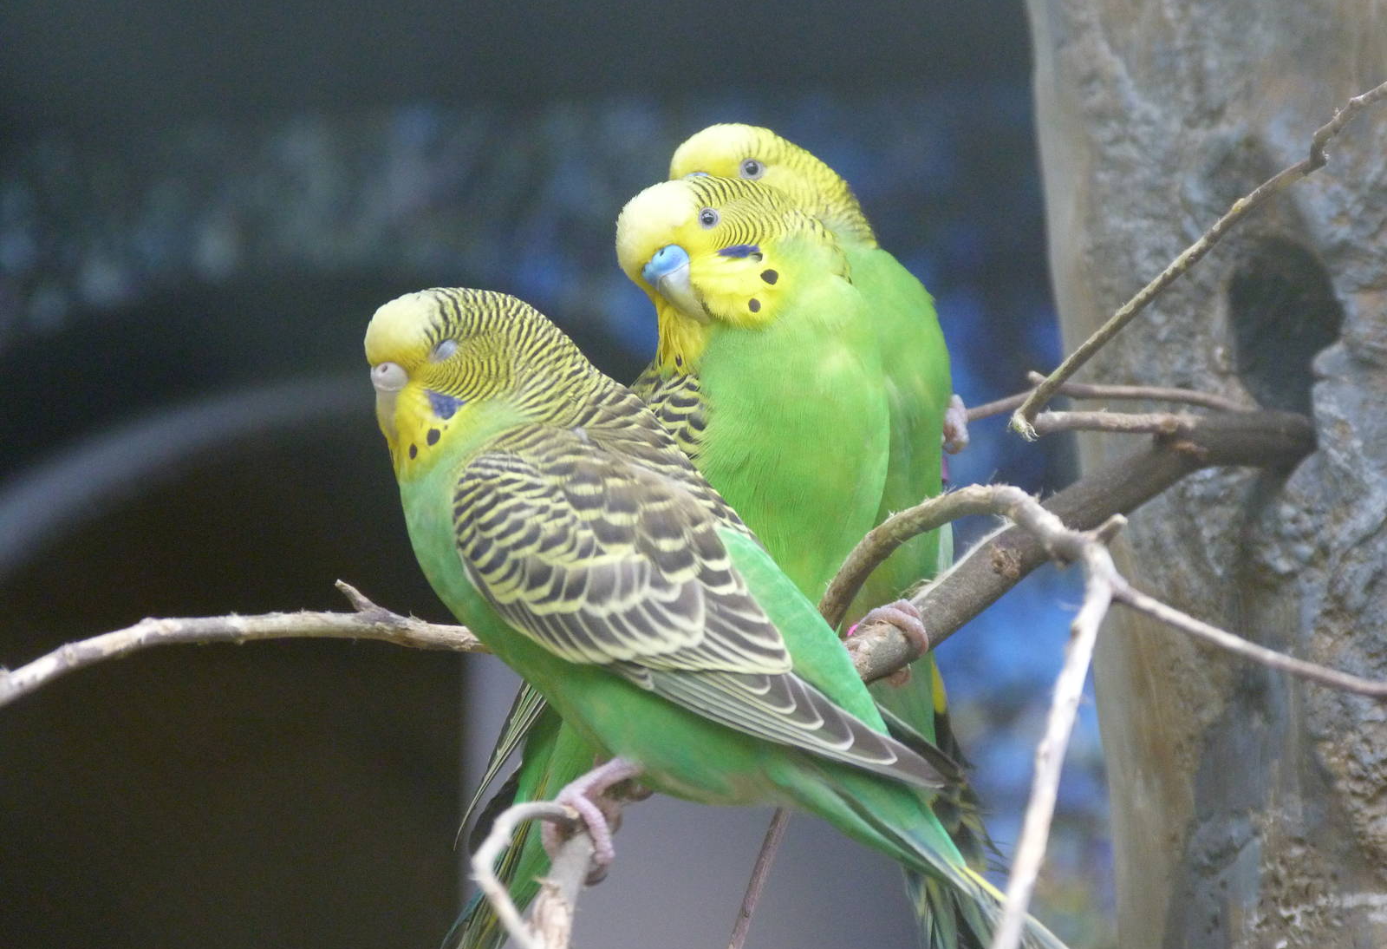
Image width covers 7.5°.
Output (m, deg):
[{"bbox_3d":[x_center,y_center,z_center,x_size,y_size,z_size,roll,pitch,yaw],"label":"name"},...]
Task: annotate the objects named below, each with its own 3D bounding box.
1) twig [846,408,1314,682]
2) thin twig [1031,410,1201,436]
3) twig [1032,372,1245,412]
[{"bbox_3d":[0.076,0.013,2.045,0.121,0.020,0.016,-24,14,-35],"label":"twig"},{"bbox_3d":[0.083,-0.010,2.070,0.039,0.005,0.004,0,0,-31],"label":"thin twig"},{"bbox_3d":[0.087,-0.016,2.080,0.049,0.005,0.004,5,-2,-24],"label":"twig"}]

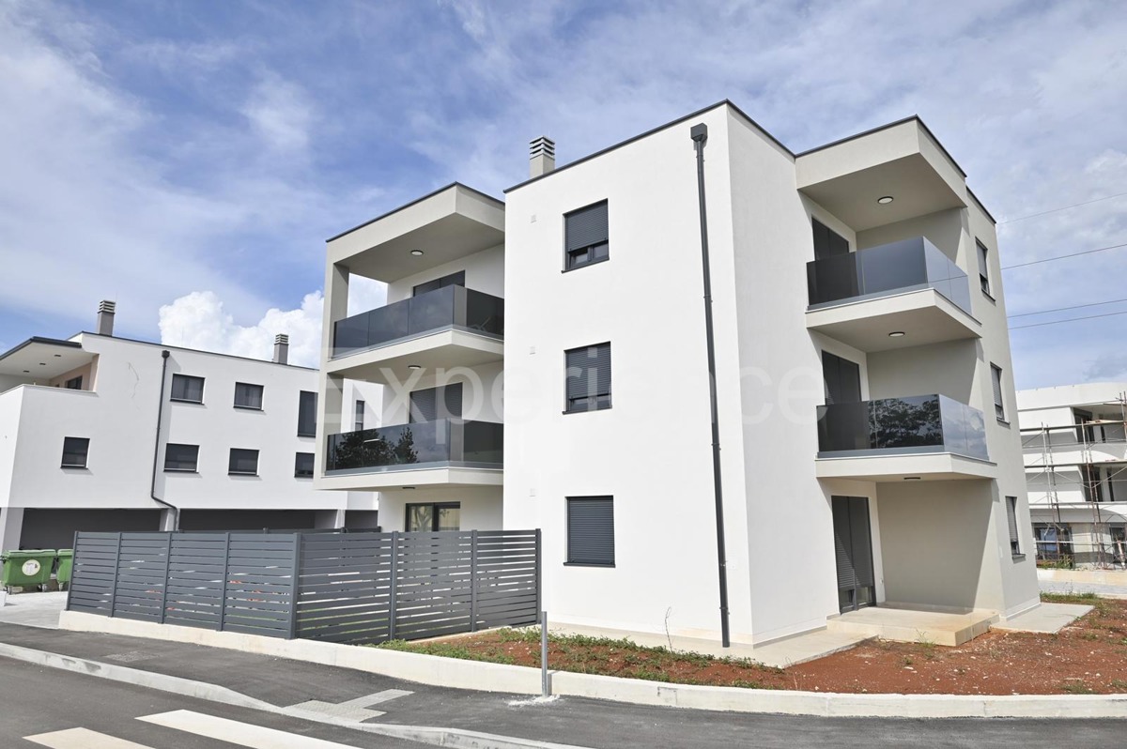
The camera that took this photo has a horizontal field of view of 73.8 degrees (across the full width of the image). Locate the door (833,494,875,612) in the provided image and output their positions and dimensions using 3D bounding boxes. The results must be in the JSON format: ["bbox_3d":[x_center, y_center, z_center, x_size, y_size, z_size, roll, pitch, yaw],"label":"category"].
[{"bbox_3d":[5.910,3.631,15.306,0.100,2.230,1.960,-10,-14,41],"label":"door"}]

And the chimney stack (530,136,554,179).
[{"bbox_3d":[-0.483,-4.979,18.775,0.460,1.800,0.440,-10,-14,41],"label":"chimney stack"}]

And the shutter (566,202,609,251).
[{"bbox_3d":[0.527,-3.051,15.498,1.170,0.830,0.050,-10,-14,41],"label":"shutter"}]

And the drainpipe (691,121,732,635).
[{"bbox_3d":[2.530,-0.091,12.882,0.261,9.073,0.169,-10,-14,40],"label":"drainpipe"}]

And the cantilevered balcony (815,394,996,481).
[{"bbox_3d":[6.852,1.375,14.967,2.394,1.387,3.306,-10,-14,40],"label":"cantilevered balcony"}]

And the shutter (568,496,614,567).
[{"bbox_3d":[0.559,2.968,14.336,1.170,1.260,0.050,-10,-14,41],"label":"shutter"}]

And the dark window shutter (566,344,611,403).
[{"bbox_3d":[0.528,-0.051,14.896,1.182,1.025,0.065,-10,-14,40],"label":"dark window shutter"}]

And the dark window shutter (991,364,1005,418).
[{"bbox_3d":[9.699,0.388,16.845,0.060,1.180,1.170,-10,-14,41],"label":"dark window shutter"}]

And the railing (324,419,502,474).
[{"bbox_3d":[-3.563,1.867,18.110,4.797,1.037,1.886,-10,-14,40],"label":"railing"}]

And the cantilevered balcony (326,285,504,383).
[{"bbox_3d":[-3.624,-0.875,18.647,4.981,1.381,1.993,-10,-14,40],"label":"cantilevered balcony"}]

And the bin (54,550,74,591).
[{"bbox_3d":[-15.681,6.359,24.484,1.320,1.300,0.920,6,-13,-30],"label":"bin"}]

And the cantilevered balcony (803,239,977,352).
[{"bbox_3d":[6.863,-1.541,15.526,2.380,1.400,3.400,-10,-14,41],"label":"cantilevered balcony"}]

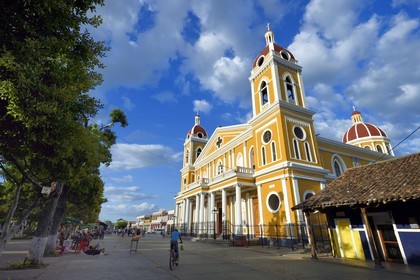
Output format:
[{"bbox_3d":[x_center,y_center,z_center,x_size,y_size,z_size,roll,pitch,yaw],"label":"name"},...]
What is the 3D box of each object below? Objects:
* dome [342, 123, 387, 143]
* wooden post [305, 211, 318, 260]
[{"bbox_3d":[53.152,-1.680,73.658,12.840,6.600,12.840,11,-25,-24],"label":"dome"},{"bbox_3d":[6.030,5.615,12.539,0.170,2.640,0.170,11,-25,-24],"label":"wooden post"}]

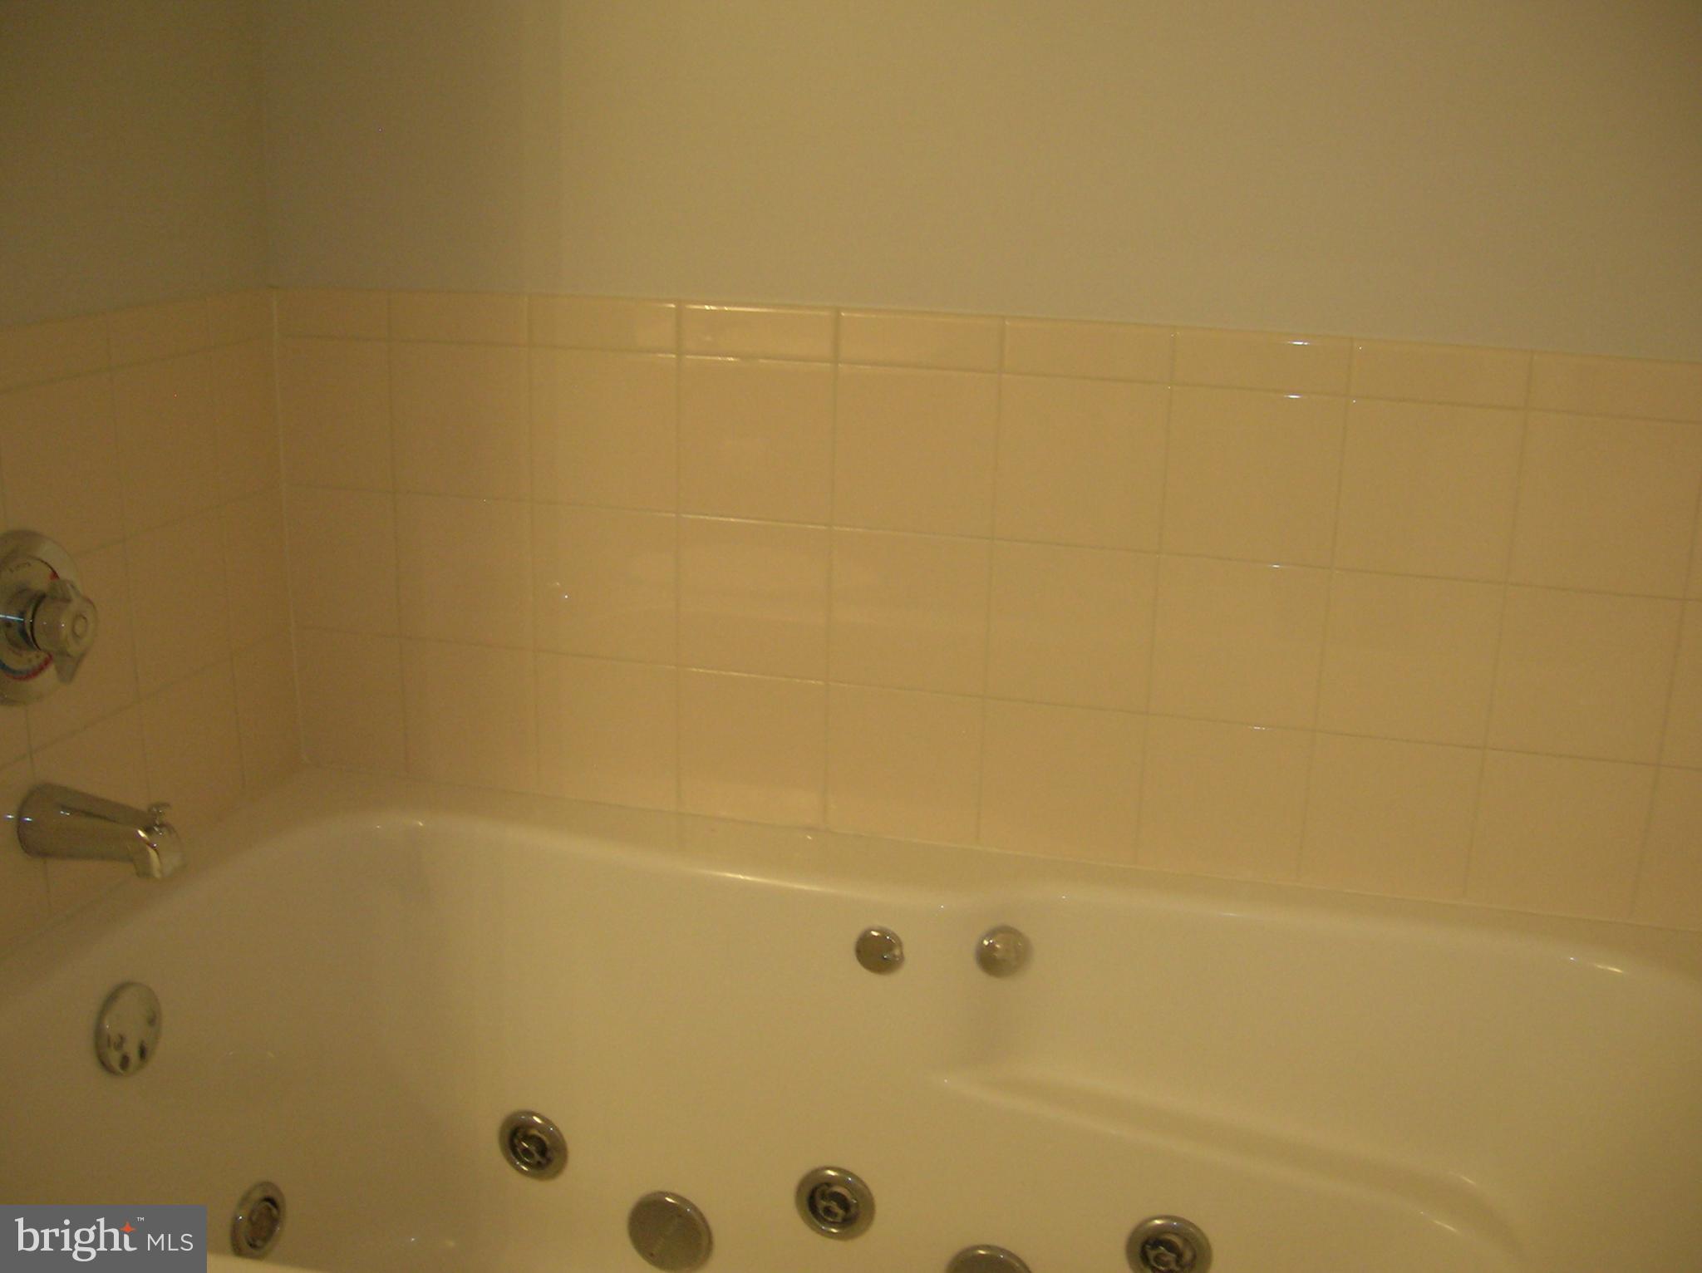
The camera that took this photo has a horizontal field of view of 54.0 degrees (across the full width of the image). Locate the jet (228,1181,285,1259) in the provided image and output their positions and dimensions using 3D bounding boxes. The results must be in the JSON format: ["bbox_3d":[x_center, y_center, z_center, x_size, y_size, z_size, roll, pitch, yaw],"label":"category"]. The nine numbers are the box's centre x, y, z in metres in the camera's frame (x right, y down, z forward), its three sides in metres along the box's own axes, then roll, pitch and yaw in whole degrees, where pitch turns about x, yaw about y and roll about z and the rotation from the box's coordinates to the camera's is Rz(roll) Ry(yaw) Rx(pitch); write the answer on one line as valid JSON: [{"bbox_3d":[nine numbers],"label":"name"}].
[{"bbox_3d":[-0.543,0.542,1.543,0.022,0.076,0.076,2,15,21],"label":"jet"}]

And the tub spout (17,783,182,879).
[{"bbox_3d":[-0.614,0.161,1.379,0.135,0.074,0.057,5,16,13],"label":"tub spout"}]

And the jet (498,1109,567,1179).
[{"bbox_3d":[-0.318,0.509,1.659,0.077,0.077,0.022,6,14,16],"label":"jet"}]

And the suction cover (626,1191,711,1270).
[{"bbox_3d":[-0.180,0.590,1.641,0.091,0.091,0.022,6,14,16],"label":"suction cover"}]

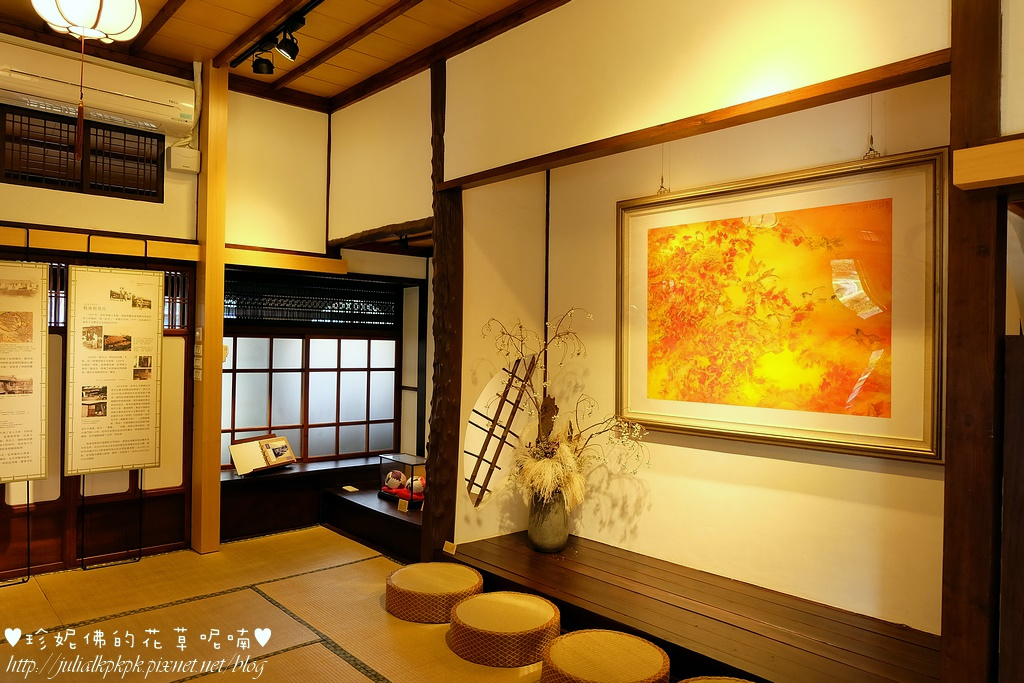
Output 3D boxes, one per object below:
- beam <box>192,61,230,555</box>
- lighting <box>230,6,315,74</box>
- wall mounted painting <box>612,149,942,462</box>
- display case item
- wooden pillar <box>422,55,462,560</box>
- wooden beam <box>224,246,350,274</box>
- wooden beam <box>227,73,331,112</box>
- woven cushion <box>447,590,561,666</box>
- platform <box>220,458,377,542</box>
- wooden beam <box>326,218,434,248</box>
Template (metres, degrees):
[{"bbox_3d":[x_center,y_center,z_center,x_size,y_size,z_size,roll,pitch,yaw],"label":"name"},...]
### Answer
[{"bbox_3d":[-1.875,-0.224,4.235,0.117,3.022,0.160,1,0,-43],"label":"beam"},{"bbox_3d":[-1.356,-1.625,3.855,0.156,0.208,1.040,1,0,-43],"label":"lighting"},{"bbox_3d":[1.181,-0.147,3.327,0.059,1.270,1.641,1,0,-43],"label":"wall mounted painting"},{"bbox_3d":[-0.687,0.903,4.443,0.195,0.299,0.416,1,0,-43],"label":"display case item"},{"bbox_3d":[-0.417,-0.154,4.003,0.149,2.925,0.149,1,0,-43],"label":"wooden pillar"},{"bbox_3d":[-1.515,-0.544,4.669,0.877,0.100,0.045,1,0,-43],"label":"wooden beam"},{"bbox_3d":[-1.581,-1.671,4.653,0.728,0.116,0.091,1,0,-43],"label":"wooden beam"},{"bbox_3d":[-0.028,1.244,2.976,0.473,0.133,0.473,1,0,0],"label":"woven cushion"},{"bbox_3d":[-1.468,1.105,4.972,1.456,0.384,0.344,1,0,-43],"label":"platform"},{"bbox_3d":[-0.865,-0.689,4.473,0.104,0.098,1.196,1,0,-43],"label":"wooden beam"}]

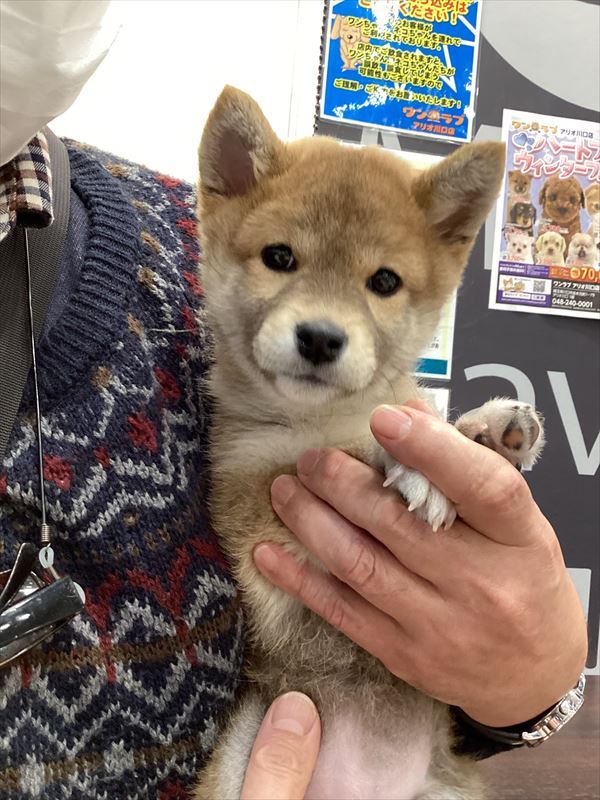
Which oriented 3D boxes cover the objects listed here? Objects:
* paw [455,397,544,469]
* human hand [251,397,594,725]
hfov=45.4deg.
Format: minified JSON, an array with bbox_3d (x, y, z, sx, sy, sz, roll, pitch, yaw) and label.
[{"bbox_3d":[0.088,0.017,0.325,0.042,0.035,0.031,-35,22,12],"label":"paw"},{"bbox_3d":[0.066,0.080,0.332,0.182,0.103,0.072,46,1,-19],"label":"human hand"}]

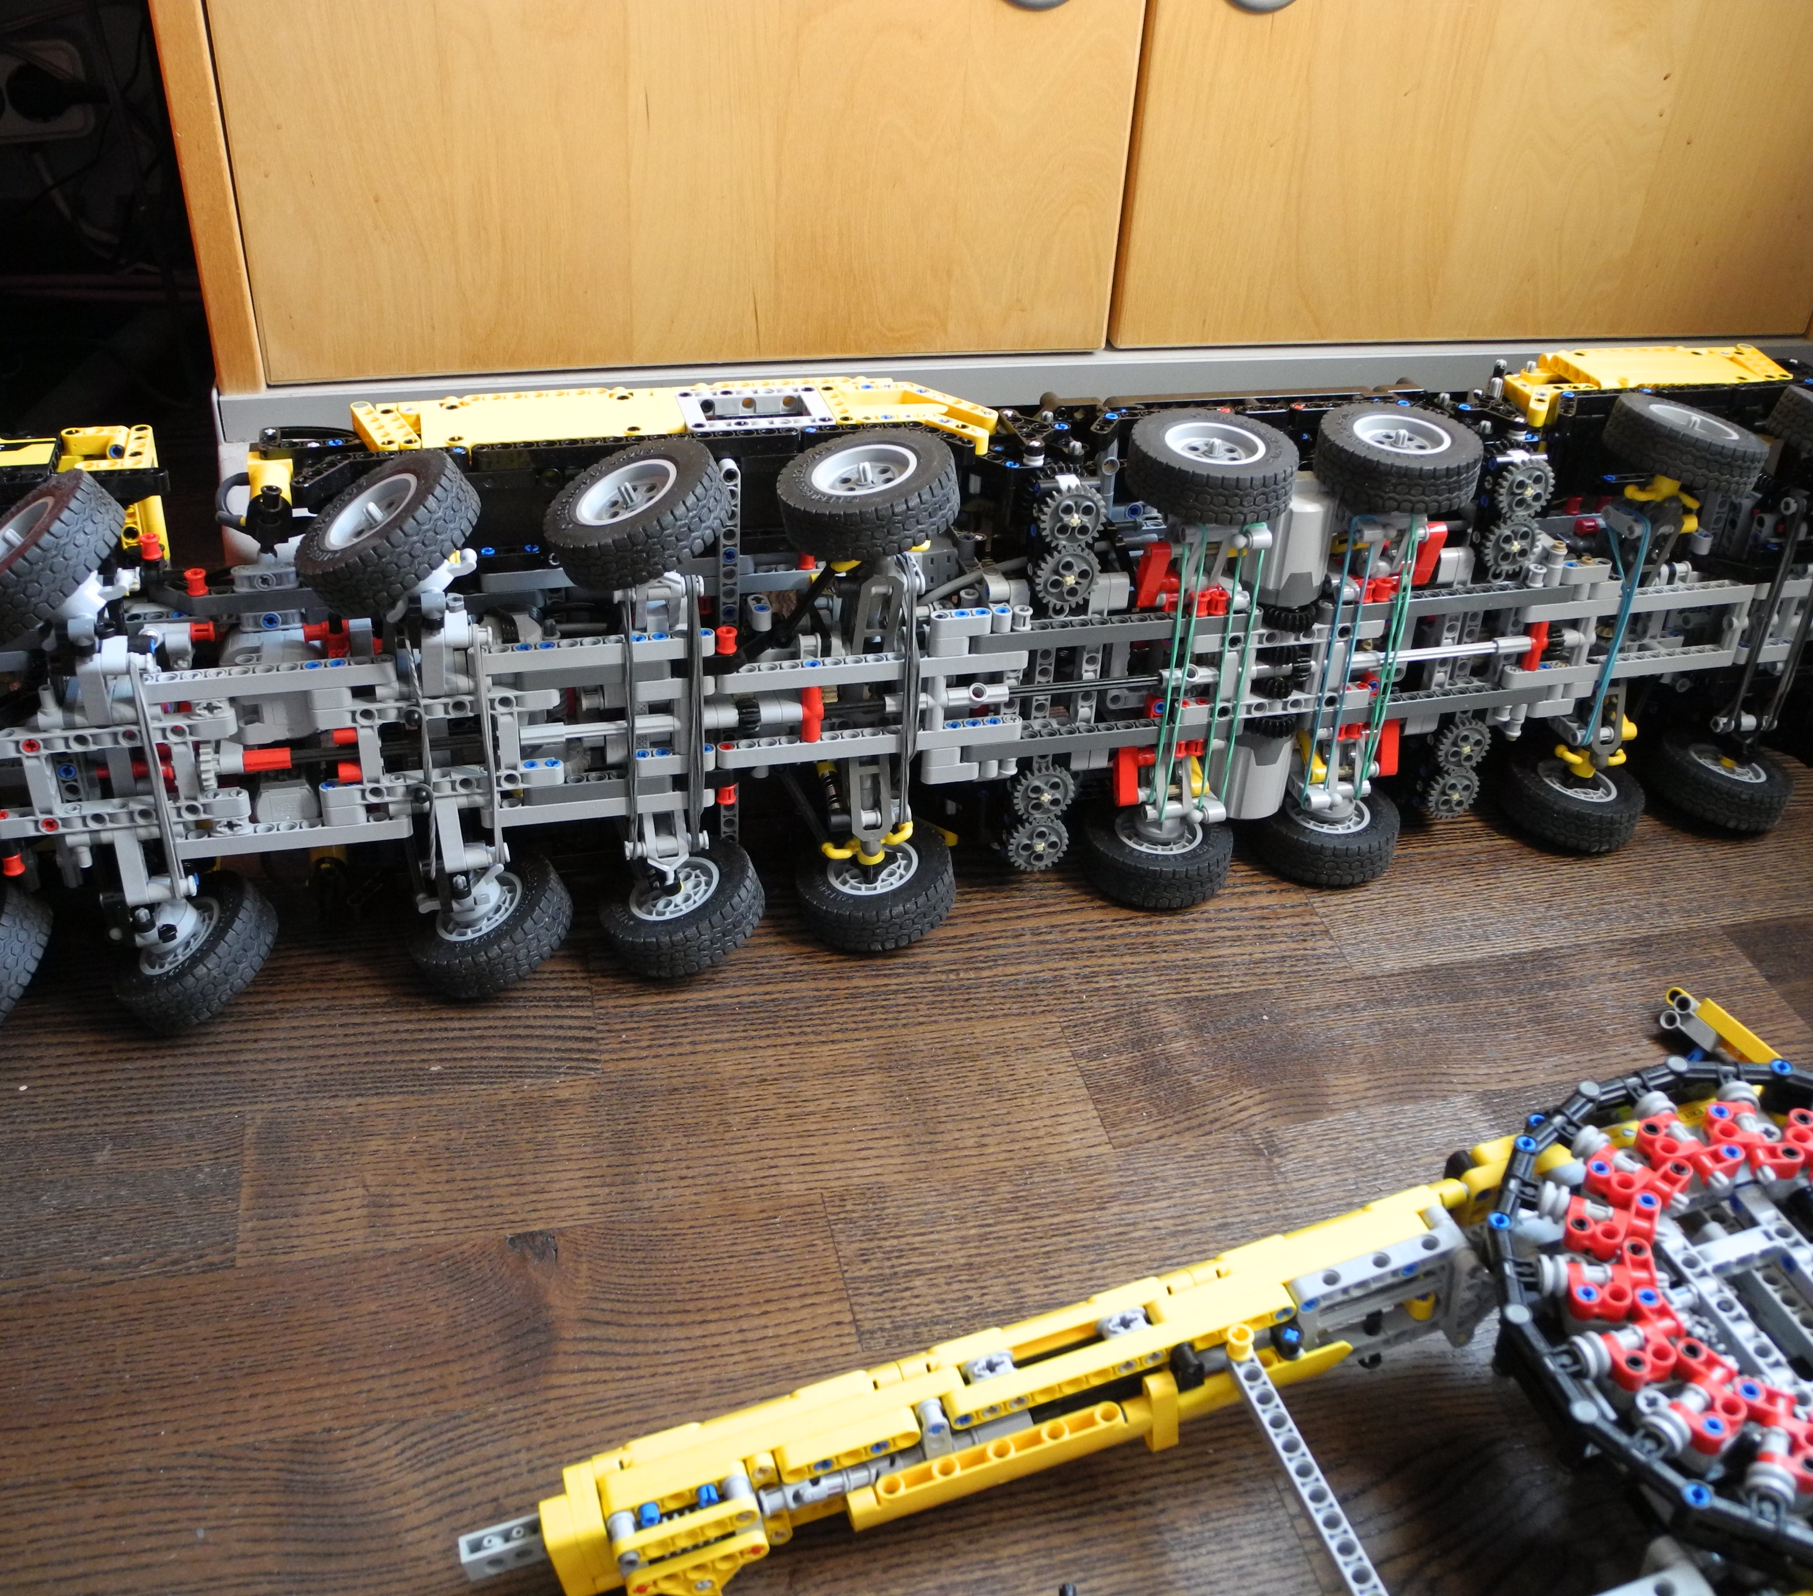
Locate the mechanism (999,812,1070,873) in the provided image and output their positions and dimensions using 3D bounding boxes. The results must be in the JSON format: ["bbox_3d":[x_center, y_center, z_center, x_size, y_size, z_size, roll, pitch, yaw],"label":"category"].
[{"bbox_3d":[0.055,0.018,0.707,0.025,0.025,0.008,-6,34,-13],"label":"mechanism"}]

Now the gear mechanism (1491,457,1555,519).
[{"bbox_3d":[0.243,-0.120,0.672,0.025,0.025,0.008,-6,34,-13],"label":"gear mechanism"}]

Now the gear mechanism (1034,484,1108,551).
[{"bbox_3d":[0.061,-0.103,0.629,0.025,0.025,0.008,-6,34,-13],"label":"gear mechanism"}]

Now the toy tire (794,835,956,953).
[{"bbox_3d":[-0.012,0.034,0.688,0.062,0.020,0.062,-6,36,4],"label":"toy tire"}]

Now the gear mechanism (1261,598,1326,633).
[{"bbox_3d":[0.151,-0.072,0.675,0.022,0.008,0.022,2,33,-1],"label":"gear mechanism"}]

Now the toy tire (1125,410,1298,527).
[{"bbox_3d":[0.114,-0.124,0.642,0.062,0.020,0.062,2,35,-2],"label":"toy tire"}]

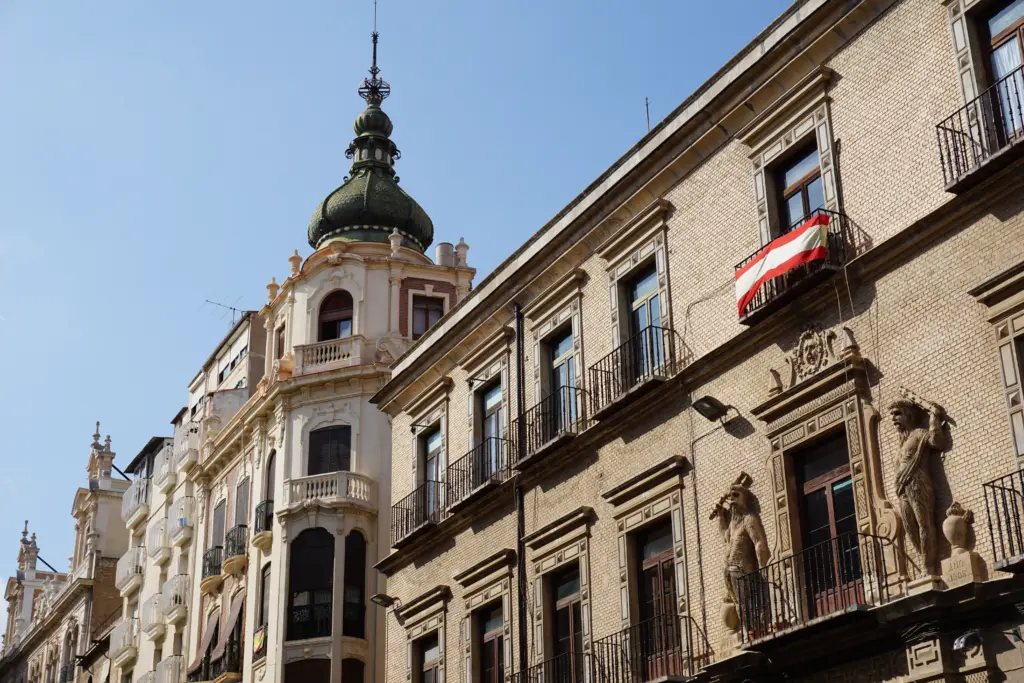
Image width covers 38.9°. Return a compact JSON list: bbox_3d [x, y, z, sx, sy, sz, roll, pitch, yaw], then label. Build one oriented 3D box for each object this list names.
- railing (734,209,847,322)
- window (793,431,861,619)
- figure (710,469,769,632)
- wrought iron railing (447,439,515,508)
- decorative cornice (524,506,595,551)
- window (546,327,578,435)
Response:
[{"bbox_3d":[4.393,-1.130,22.849,0.520,1.009,2.162,11,-27,-25],"label":"railing"},{"bbox_3d":[4.715,2.764,21.517,0.240,2.840,1.474,11,-27,-25],"label":"window"},{"bbox_3d":[3.574,3.326,22.722,0.520,2.528,1.096,11,-27,-25],"label":"figure"},{"bbox_3d":[-0.734,2.959,32.010,0.545,0.969,2.147,11,-27,-25],"label":"wrought iron railing"},{"bbox_3d":[0.871,3.722,28.467,0.280,0.288,2.524,11,-27,-25],"label":"decorative cornice"},{"bbox_3d":[1.054,0.982,29.872,0.240,2.703,1.392,11,-27,-25],"label":"window"}]

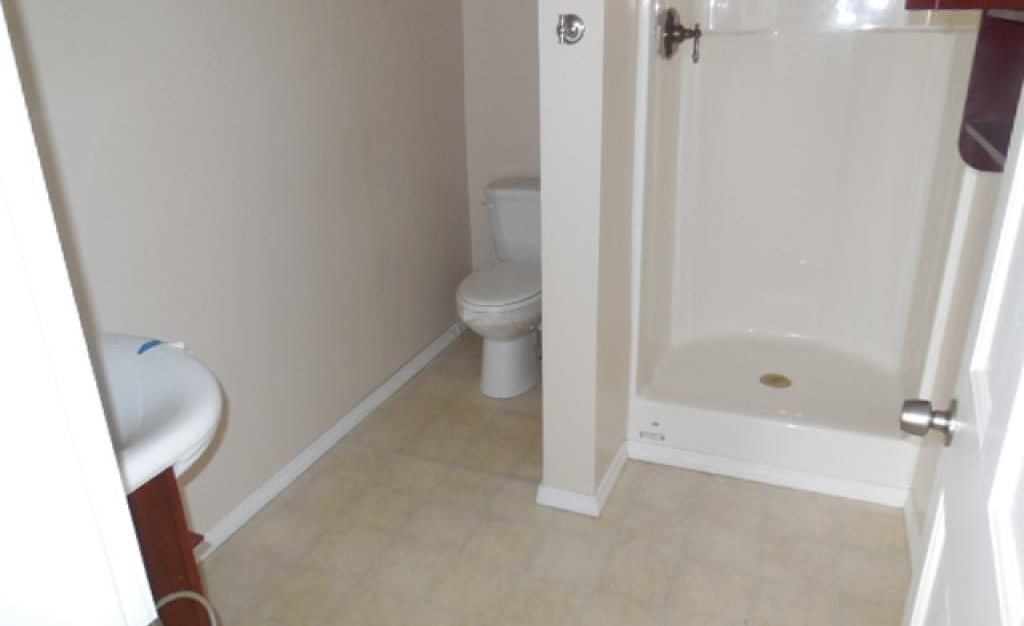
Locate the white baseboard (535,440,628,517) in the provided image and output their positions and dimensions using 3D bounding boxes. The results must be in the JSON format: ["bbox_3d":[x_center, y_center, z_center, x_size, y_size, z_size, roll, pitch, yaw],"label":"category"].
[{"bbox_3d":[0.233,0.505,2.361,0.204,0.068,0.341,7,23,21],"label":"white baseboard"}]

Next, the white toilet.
[{"bbox_3d":[0.017,-0.111,3.041,0.430,0.730,0.750,7,23,21],"label":"white toilet"}]

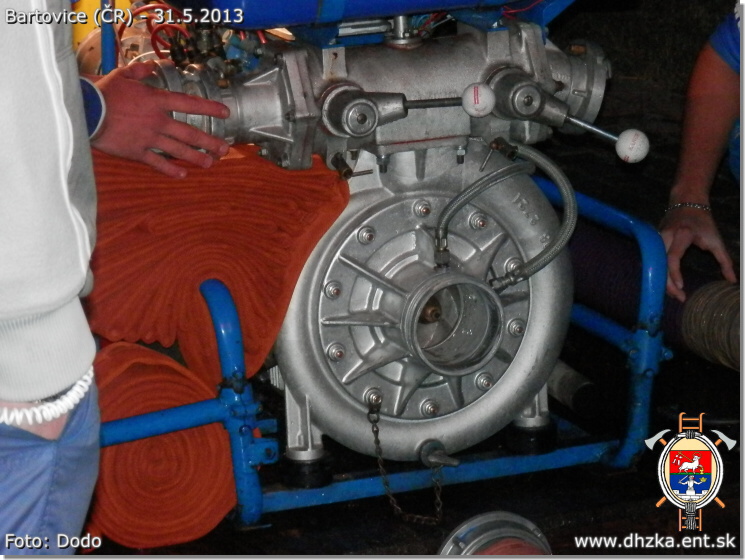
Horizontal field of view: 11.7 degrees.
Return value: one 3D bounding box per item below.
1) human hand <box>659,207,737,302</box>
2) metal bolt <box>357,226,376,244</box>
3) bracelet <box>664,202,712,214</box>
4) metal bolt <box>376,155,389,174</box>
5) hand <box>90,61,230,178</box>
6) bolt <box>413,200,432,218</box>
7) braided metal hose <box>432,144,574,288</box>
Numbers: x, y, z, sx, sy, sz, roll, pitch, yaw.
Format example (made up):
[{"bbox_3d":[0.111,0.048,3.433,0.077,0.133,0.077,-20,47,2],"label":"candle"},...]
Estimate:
[{"bbox_3d":[0.480,-0.036,5.390,0.118,0.145,0.100,6,-15,0],"label":"human hand"},{"bbox_3d":[-0.007,-0.058,4.708,0.022,0.022,0.022,-7,14,-20],"label":"metal bolt"},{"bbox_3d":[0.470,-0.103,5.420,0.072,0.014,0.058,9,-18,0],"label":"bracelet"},{"bbox_3d":[0.013,-0.150,4.739,0.017,0.027,0.017,-7,14,-20],"label":"metal bolt"},{"bbox_3d":[-0.269,-0.204,4.620,0.188,0.138,0.080,12,8,-20],"label":"hand"},{"bbox_3d":[0.066,-0.092,4.729,0.022,0.022,0.022,-7,14,-20],"label":"bolt"},{"bbox_3d":[0.167,-0.085,4.754,0.229,0.171,0.126,-7,14,-20],"label":"braided metal hose"}]

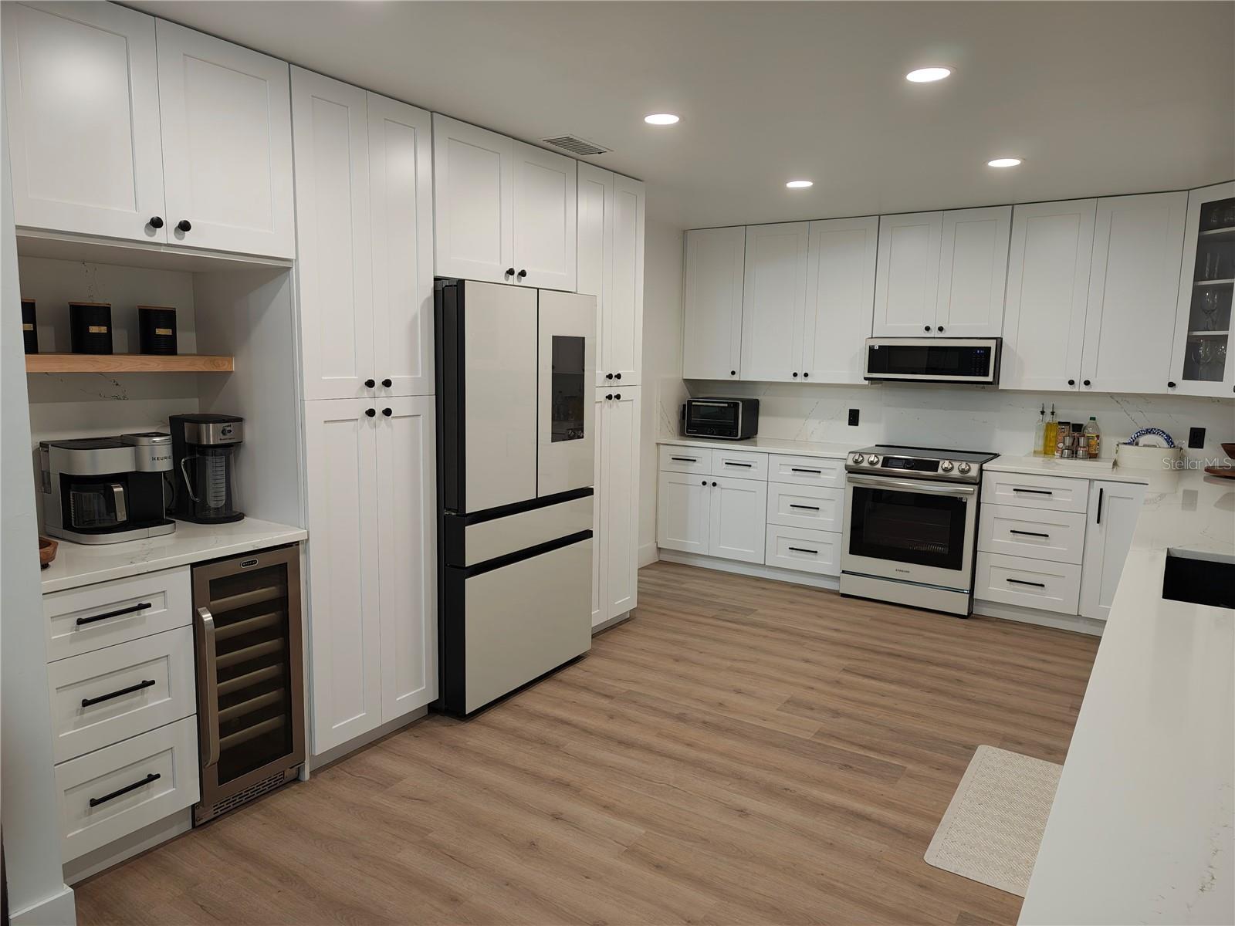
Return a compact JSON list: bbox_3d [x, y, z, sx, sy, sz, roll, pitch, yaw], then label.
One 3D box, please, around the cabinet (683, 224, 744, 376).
[{"bbox_3d":[0.773,-1.153,6.286,0.477,1.075,0.328,6,9,33],"label":"cabinet"}]

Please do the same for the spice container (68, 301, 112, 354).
[{"bbox_3d":[-1.687,-0.428,2.746,0.114,0.165,0.114,7,9,40],"label":"spice container"}]

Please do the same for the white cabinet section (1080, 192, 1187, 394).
[{"bbox_3d":[2.916,-0.935,4.827,0.422,1.068,0.330,6,9,34],"label":"white cabinet section"}]

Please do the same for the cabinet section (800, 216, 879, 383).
[{"bbox_3d":[1.547,-1.072,5.750,0.464,1.068,0.330,6,9,34],"label":"cabinet section"}]

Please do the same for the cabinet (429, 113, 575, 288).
[{"bbox_3d":[-0.695,-1.083,3.785,0.607,0.605,0.922,6,9,33],"label":"cabinet"}]

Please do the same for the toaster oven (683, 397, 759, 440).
[{"bbox_3d":[0.793,-0.328,6.404,0.430,0.298,0.360,5,8,29],"label":"toaster oven"}]

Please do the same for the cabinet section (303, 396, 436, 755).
[{"bbox_3d":[-1.137,0.355,3.326,0.600,1.241,0.608,5,9,32],"label":"cabinet section"}]

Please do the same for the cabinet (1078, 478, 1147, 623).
[{"bbox_3d":[2.890,0.481,4.942,0.295,0.810,0.615,6,9,33],"label":"cabinet"}]

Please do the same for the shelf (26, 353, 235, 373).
[{"bbox_3d":[-1.700,-0.320,2.751,0.224,0.051,0.865,6,9,33],"label":"shelf"}]

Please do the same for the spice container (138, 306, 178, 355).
[{"bbox_3d":[-1.519,-0.435,2.835,0.114,0.158,0.114,6,9,33],"label":"spice container"}]

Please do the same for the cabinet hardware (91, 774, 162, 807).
[{"bbox_3d":[-1.410,0.930,2.449,0.036,0.014,0.199,6,9,33],"label":"cabinet hardware"}]

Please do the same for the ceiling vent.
[{"bbox_3d":[-0.182,-1.382,3.745,0.182,0.014,0.355,6,9,33],"label":"ceiling vent"}]

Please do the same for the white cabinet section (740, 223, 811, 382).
[{"bbox_3d":[1.165,-1.111,6.008,0.458,1.068,0.330,6,9,34],"label":"white cabinet section"}]

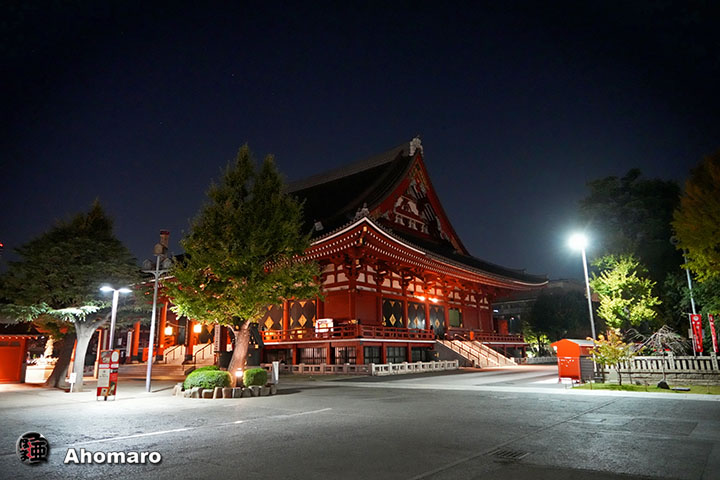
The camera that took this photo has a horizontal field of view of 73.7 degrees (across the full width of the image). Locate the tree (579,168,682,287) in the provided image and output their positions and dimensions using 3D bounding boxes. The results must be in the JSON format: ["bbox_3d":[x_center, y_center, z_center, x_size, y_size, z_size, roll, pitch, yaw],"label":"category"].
[{"bbox_3d":[25.733,2.320,44.660,9.600,18.829,9.200,-9,-16,29],"label":"tree"}]

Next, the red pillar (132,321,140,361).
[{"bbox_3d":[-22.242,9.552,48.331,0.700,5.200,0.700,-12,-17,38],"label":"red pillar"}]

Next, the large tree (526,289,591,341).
[{"bbox_3d":[32.247,13.757,77.553,10.300,11.832,9.500,-6,-15,21],"label":"large tree"}]

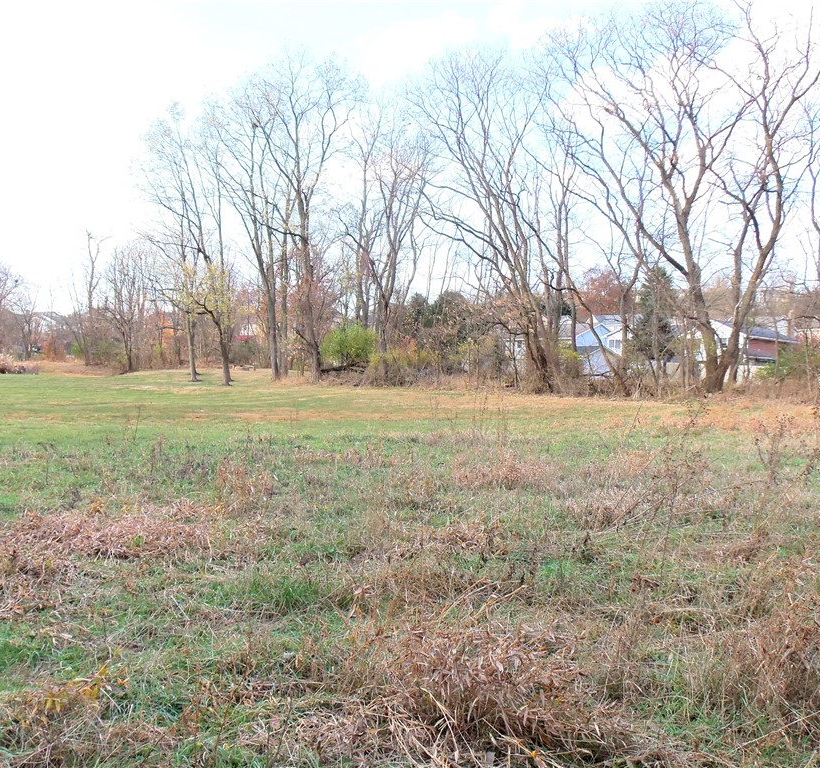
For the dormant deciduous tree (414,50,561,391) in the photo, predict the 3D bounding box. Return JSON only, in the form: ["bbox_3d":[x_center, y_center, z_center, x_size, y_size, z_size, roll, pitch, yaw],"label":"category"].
[{"bbox_3d":[3.530,-7.383,37.729,6.650,15.380,6.600,0,2,0],"label":"dormant deciduous tree"}]

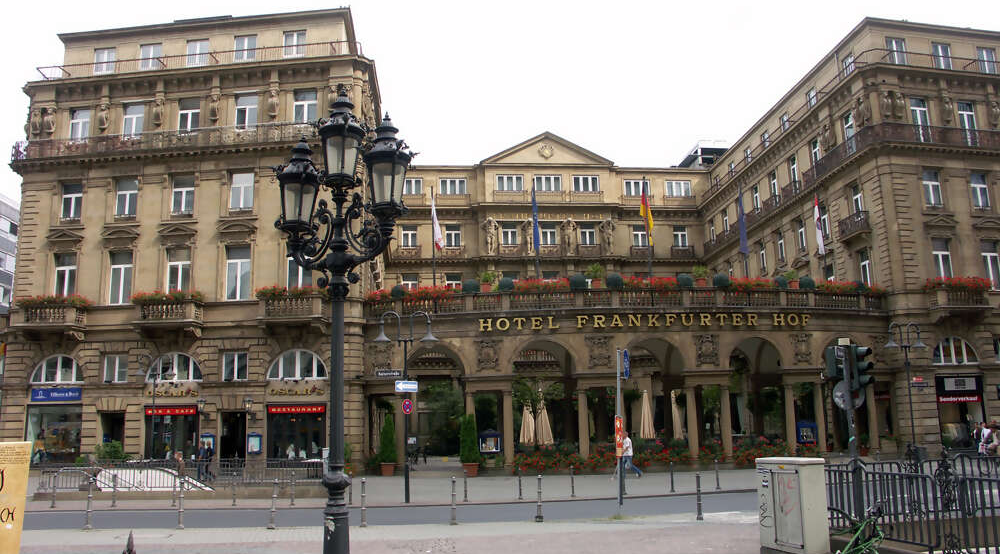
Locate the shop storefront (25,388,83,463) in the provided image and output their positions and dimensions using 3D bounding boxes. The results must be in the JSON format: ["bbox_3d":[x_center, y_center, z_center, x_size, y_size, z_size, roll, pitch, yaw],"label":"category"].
[{"bbox_3d":[-20.786,6.950,37.883,2.916,3.559,0.400,-3,-11,6],"label":"shop storefront"}]

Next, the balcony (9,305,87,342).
[{"bbox_3d":[-20.326,2.103,36.391,2.950,1.550,0.900,-2,-10,6],"label":"balcony"}]

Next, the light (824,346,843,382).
[{"bbox_3d":[6.147,1.599,14.866,0.280,0.640,0.250,4,-12,-25],"label":"light"}]

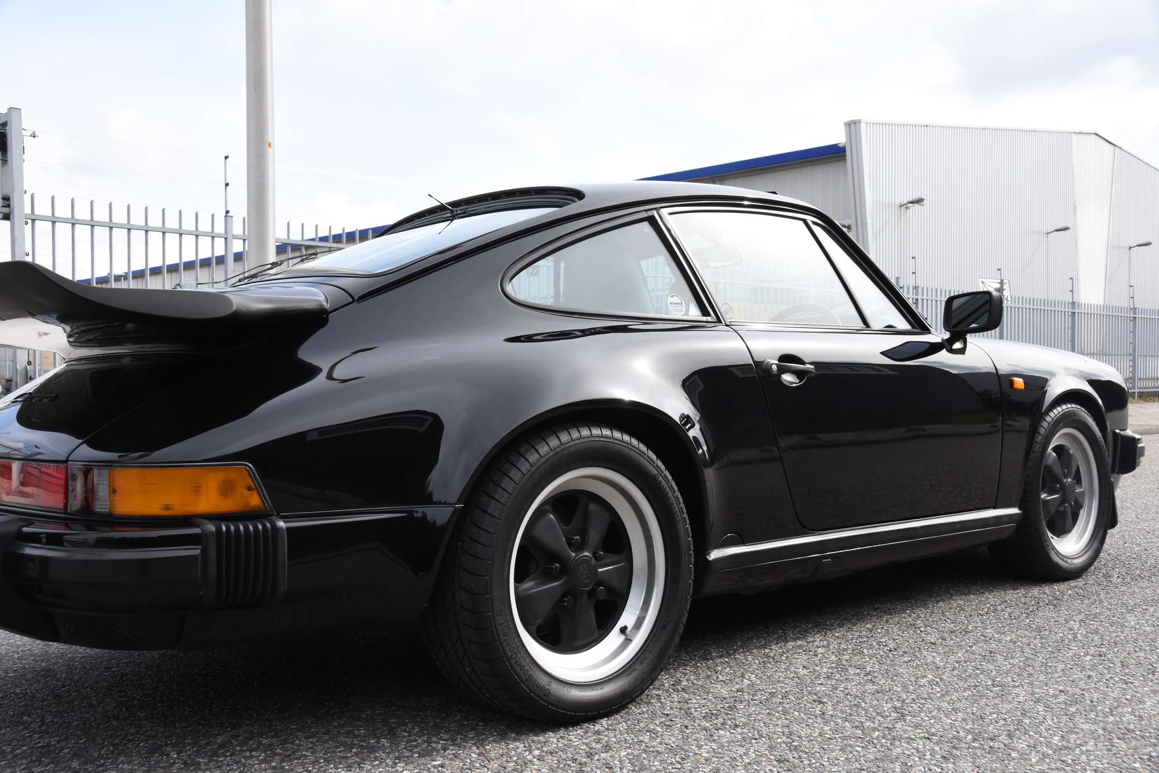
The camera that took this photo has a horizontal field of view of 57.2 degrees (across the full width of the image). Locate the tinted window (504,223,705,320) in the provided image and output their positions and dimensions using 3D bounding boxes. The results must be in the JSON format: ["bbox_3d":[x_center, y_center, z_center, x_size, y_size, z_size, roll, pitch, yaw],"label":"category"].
[{"bbox_3d":[0.058,-0.290,2.497,0.563,0.285,0.050,-1,-25,-38],"label":"tinted window"}]

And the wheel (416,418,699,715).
[{"bbox_3d":[-0.040,0.387,2.282,0.630,0.622,0.225,-1,-1,-42],"label":"wheel"}]

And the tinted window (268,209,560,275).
[{"bbox_3d":[-0.559,-0.351,2.779,0.630,0.090,1.080,-25,16,-40],"label":"tinted window"}]

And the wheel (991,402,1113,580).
[{"bbox_3d":[1.663,0.373,3.790,0.630,0.630,0.205,-1,-1,-40],"label":"wheel"}]

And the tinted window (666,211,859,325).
[{"bbox_3d":[0.517,-0.306,2.891,0.650,0.320,0.050,-1,-25,-42],"label":"tinted window"}]

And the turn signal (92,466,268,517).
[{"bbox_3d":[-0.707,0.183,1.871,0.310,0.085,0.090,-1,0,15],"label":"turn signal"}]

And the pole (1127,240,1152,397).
[{"bbox_3d":[24.290,-2.981,46.000,0.250,6.700,0.950,-1,0,-42],"label":"pole"}]

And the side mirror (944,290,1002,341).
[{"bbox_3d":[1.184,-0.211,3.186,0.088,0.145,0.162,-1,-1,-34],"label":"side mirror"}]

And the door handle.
[{"bbox_3d":[0.529,-0.036,2.683,0.185,0.065,0.048,-1,-1,-42],"label":"door handle"}]

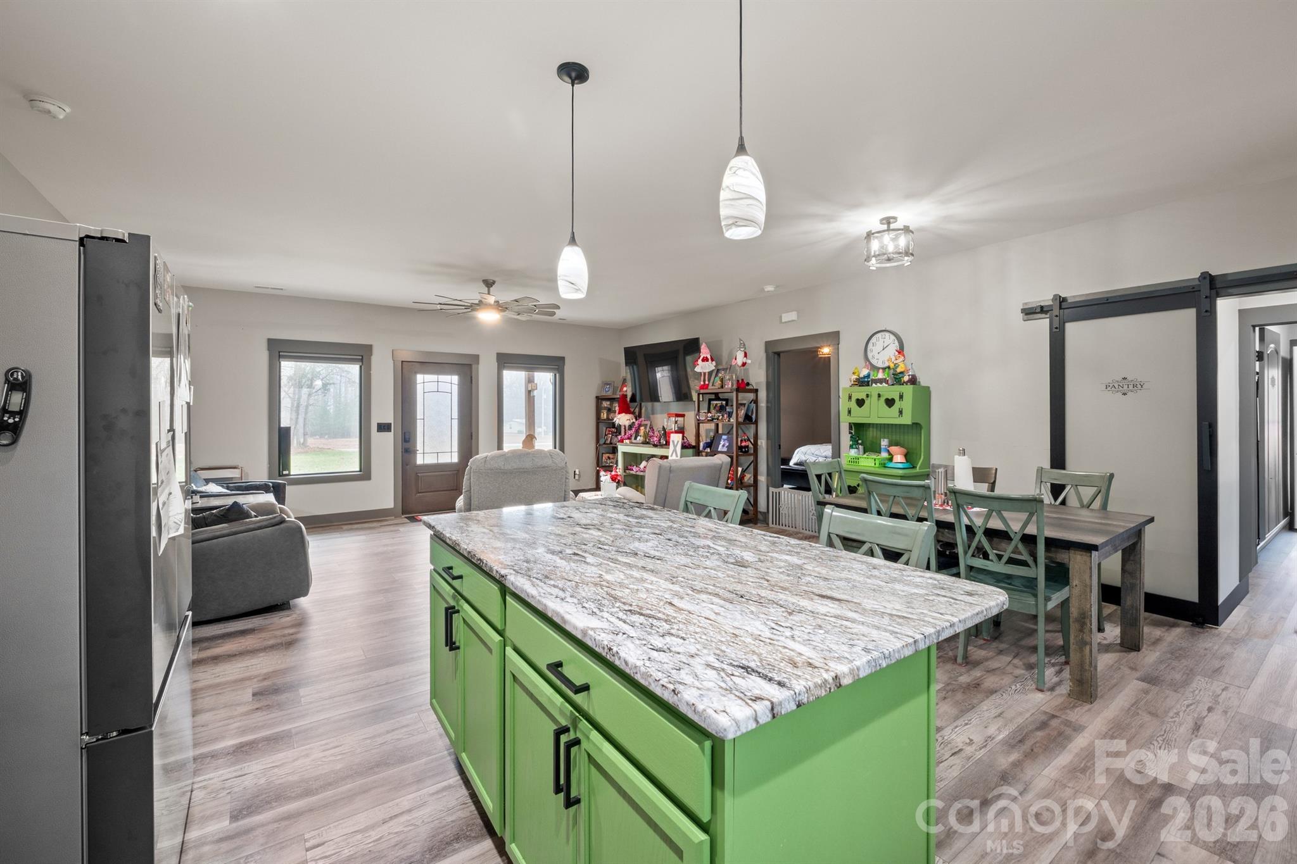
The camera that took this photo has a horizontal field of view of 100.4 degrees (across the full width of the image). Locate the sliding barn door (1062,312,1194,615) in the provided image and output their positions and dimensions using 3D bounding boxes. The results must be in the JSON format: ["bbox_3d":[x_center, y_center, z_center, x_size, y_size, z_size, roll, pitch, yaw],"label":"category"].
[{"bbox_3d":[3.361,0.155,3.797,0.050,2.020,0.770,-1,2,-37],"label":"sliding barn door"}]

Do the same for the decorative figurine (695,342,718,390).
[{"bbox_3d":[0.714,-0.821,6.813,0.290,0.600,0.170,1,2,24],"label":"decorative figurine"}]

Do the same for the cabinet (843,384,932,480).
[{"bbox_3d":[2.155,0.375,5.057,0.470,1.590,0.730,-1,2,-34],"label":"cabinet"}]

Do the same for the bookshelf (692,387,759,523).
[{"bbox_3d":[0.959,0.309,6.677,0.360,1.655,0.700,-1,2,-37],"label":"bookshelf"}]

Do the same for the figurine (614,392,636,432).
[{"bbox_3d":[-0.370,-0.244,8.400,0.330,0.760,0.240,1,1,27],"label":"figurine"}]

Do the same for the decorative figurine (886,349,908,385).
[{"bbox_3d":[2.256,-0.593,4.900,0.160,0.310,0.180,-1,2,-44],"label":"decorative figurine"}]

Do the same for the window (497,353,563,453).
[{"bbox_3d":[-1.760,-0.289,8.163,1.080,1.745,0.120,-1,2,-34],"label":"window"}]

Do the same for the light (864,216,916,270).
[{"bbox_3d":[1.717,-1.346,3.867,0.335,0.340,0.335,-1,2,-37],"label":"light"}]

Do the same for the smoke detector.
[{"bbox_3d":[-2.722,-1.478,2.450,0.145,0.050,0.145,0,1,0],"label":"smoke detector"}]

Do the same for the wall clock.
[{"bbox_3d":[2.283,-0.803,5.239,0.050,0.385,0.385,-1,2,-37],"label":"wall clock"}]

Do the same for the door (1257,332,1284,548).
[{"bbox_3d":[6.210,0.087,5.400,0.820,2.080,0.060,-1,2,-33],"label":"door"}]

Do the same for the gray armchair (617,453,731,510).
[{"bbox_3d":[0.100,0.686,4.600,0.740,1.000,0.860,-1,2,-37],"label":"gray armchair"}]

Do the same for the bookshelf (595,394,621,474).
[{"bbox_3d":[-0.507,0.236,8.647,0.360,1.650,0.720,-1,2,-37],"label":"bookshelf"}]

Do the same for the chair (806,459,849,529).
[{"bbox_3d":[1.545,0.718,4.124,0.470,0.970,0.540,-1,2,-34],"label":"chair"}]

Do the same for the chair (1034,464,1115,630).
[{"bbox_3d":[2.590,0.756,3.433,0.560,0.990,0.450,-1,2,-37],"label":"chair"}]

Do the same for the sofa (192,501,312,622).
[{"bbox_3d":[-3.019,0.731,3.896,0.980,0.960,1.000,-1,2,-34],"label":"sofa"}]

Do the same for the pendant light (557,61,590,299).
[{"bbox_3d":[-0.303,-0.991,2.169,0.130,0.906,0.130,0,1,0],"label":"pendant light"}]

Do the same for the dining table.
[{"bbox_3d":[2.084,0.871,3.467,1.100,0.770,1.540,-1,2,-37],"label":"dining table"}]

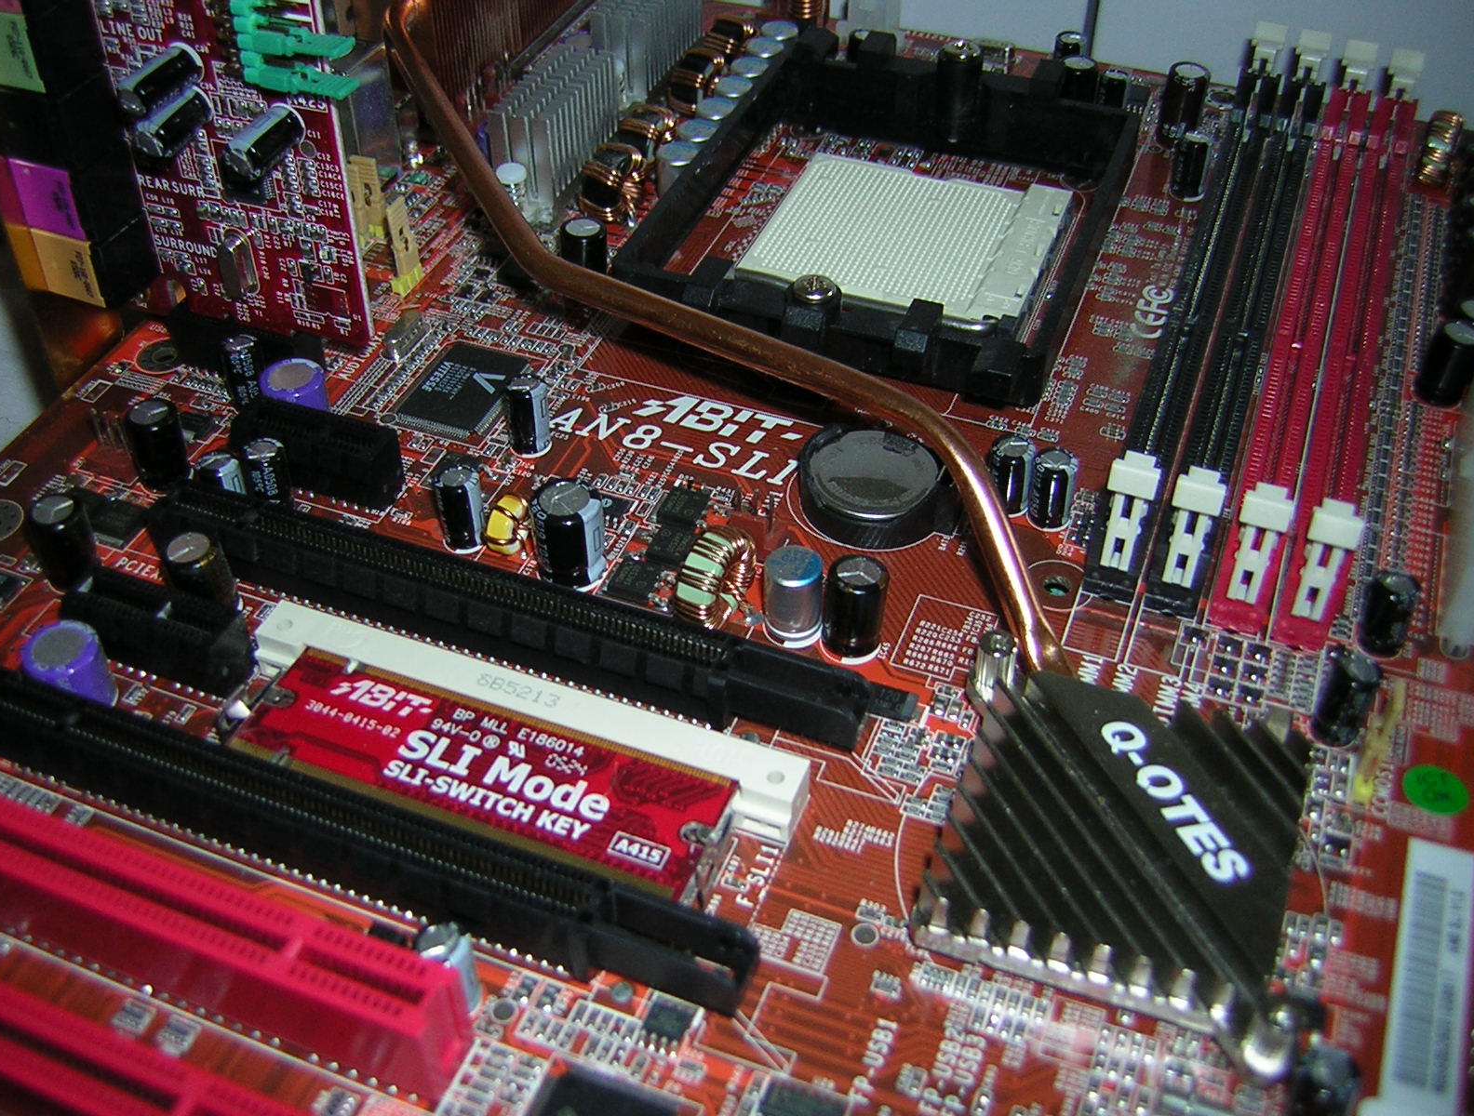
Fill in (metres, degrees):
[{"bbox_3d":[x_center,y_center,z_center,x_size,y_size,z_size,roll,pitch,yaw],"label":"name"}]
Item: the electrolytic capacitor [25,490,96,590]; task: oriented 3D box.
[{"bbox_3d":[-0.096,-0.002,0.221,0.008,0.014,0.008,5,47,-5],"label":"electrolytic capacitor"}]

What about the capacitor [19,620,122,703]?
[{"bbox_3d":[-0.090,0.015,0.208,0.010,0.010,0.010,0,44,0],"label":"capacitor"}]

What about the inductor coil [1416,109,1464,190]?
[{"bbox_3d":[0.137,-0.080,0.302,0.006,0.014,0.014,15,46,16],"label":"inductor coil"}]

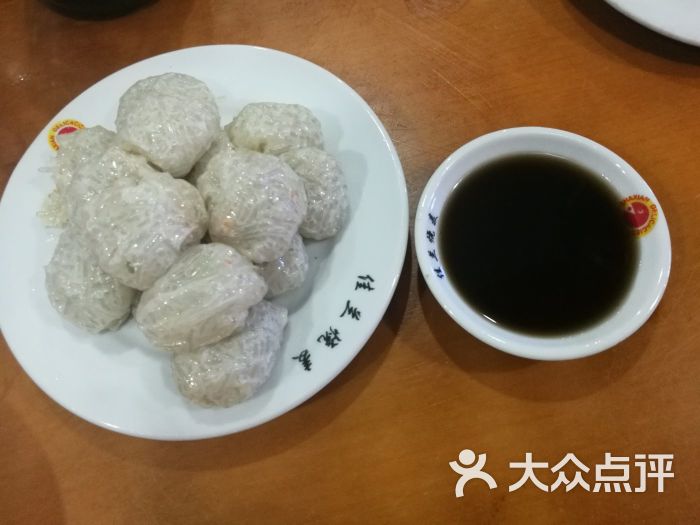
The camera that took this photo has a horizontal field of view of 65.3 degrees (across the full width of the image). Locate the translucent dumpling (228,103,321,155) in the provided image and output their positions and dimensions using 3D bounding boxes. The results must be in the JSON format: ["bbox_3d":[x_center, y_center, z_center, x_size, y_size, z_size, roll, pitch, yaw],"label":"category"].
[{"bbox_3d":[-0.038,-0.065,0.282,0.050,0.033,0.039,4,71,4],"label":"translucent dumpling"}]

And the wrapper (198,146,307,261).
[{"bbox_3d":[-0.045,-0.025,0.247,0.047,0.036,0.052,-18,71,-3],"label":"wrapper"}]

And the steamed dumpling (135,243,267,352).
[{"bbox_3d":[-0.064,0.015,0.235,0.055,0.036,0.039,-36,73,-9],"label":"steamed dumpling"}]

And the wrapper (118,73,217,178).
[{"bbox_3d":[-0.091,-0.069,0.273,0.051,0.038,0.052,-1,70,3],"label":"wrapper"}]

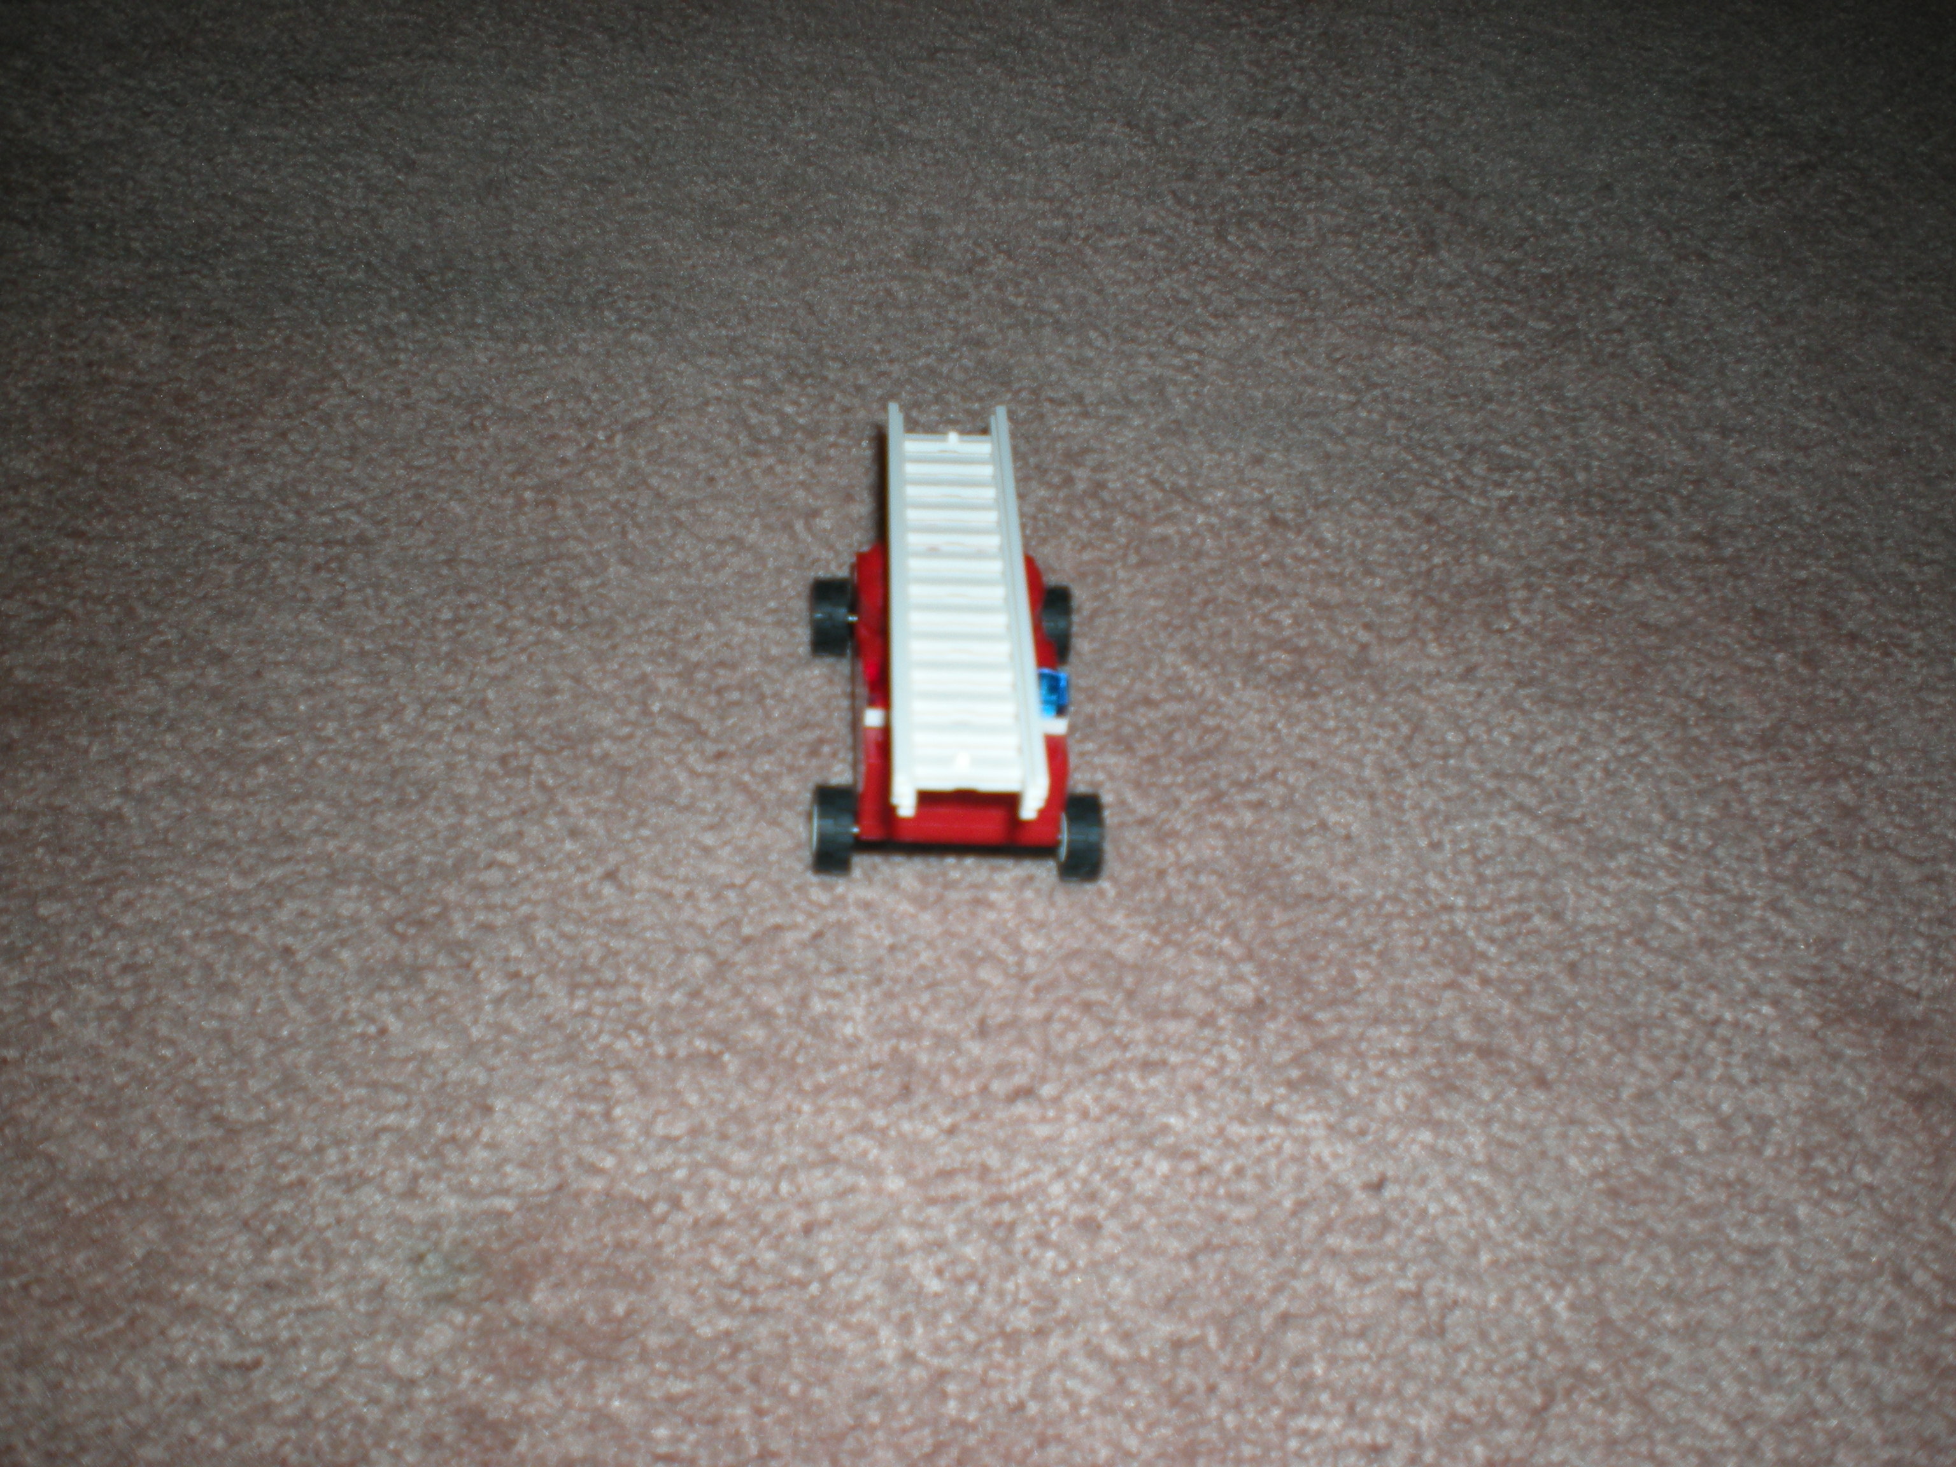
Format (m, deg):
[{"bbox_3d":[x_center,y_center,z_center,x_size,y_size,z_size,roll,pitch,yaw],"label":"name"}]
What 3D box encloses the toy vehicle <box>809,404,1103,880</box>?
[{"bbox_3d":[-0.004,-0.014,0.361,0.045,0.032,0.128,2,37,-5],"label":"toy vehicle"}]

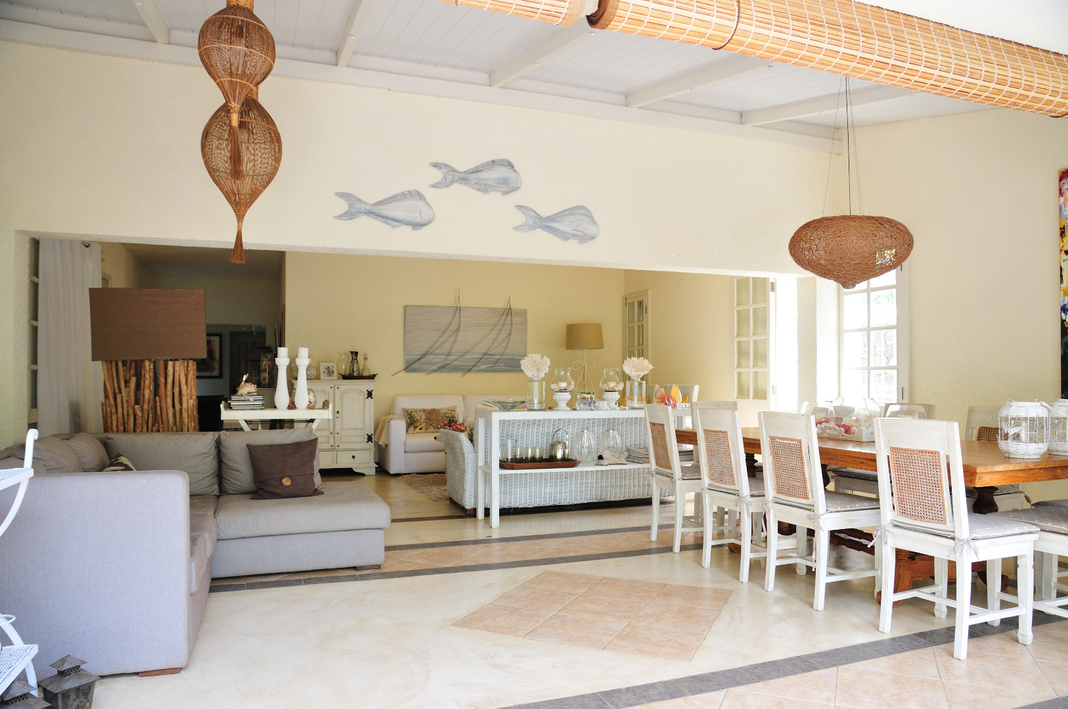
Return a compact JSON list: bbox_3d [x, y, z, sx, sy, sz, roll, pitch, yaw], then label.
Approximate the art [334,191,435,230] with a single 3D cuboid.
[{"bbox_3d":[-1.151,-1.145,5.533,0.778,0.312,0.025,1,-2,-20],"label":"art"}]

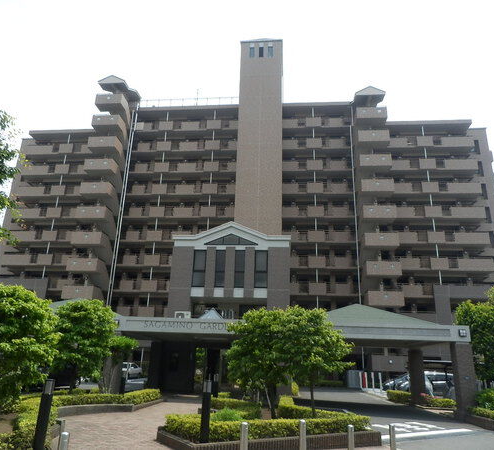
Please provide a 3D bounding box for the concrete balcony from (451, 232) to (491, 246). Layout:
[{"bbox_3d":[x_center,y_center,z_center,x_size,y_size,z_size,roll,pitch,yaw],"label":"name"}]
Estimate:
[{"bbox_3d":[23.372,1.596,43.602,3.381,1.198,1.300,0,-19,5],"label":"concrete balcony"}]

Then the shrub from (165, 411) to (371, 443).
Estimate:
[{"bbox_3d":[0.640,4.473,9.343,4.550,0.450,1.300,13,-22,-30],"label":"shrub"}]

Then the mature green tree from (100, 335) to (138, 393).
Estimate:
[{"bbox_3d":[-5.228,5.750,16.967,1.560,2.443,1.500,0,-19,6],"label":"mature green tree"}]

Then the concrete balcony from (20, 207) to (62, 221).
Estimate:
[{"bbox_3d":[-24.595,-1.096,49.821,5.850,1.300,1.400,0,-19,6],"label":"concrete balcony"}]

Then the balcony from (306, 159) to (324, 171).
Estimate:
[{"bbox_3d":[7.828,-6.573,47.927,1.800,1.310,1.200,0,-18,5],"label":"balcony"}]

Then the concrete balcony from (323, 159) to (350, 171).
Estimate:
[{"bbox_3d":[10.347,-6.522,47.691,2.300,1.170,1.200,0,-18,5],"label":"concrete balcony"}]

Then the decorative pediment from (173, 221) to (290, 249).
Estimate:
[{"bbox_3d":[-0.932,0.735,25.622,7.244,1.738,0.800,0,-18,6],"label":"decorative pediment"}]

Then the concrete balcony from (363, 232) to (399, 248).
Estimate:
[{"bbox_3d":[12.935,1.651,40.291,3.170,1.310,1.550,0,-19,6],"label":"concrete balcony"}]

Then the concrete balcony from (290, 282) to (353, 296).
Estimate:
[{"bbox_3d":[7.745,6.872,43.696,6.600,1.350,1.400,0,-19,6],"label":"concrete balcony"}]

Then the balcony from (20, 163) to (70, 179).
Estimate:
[{"bbox_3d":[-24.450,-6.427,50.966,6.200,1.300,1.300,0,-18,5],"label":"balcony"}]

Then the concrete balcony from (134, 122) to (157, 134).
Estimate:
[{"bbox_3d":[-12.657,-12.132,52.605,2.394,1.211,1.200,0,-18,6],"label":"concrete balcony"}]

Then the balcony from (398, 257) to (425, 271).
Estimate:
[{"bbox_3d":[17.021,4.251,43.545,2.700,1.320,1.400,0,-19,6],"label":"balcony"}]

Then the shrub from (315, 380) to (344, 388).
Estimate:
[{"bbox_3d":[7.056,13.555,35.602,2.360,0.550,0.700,0,-19,5],"label":"shrub"}]

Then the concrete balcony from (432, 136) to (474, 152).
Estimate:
[{"bbox_3d":[23.616,-9.129,47.462,3.770,1.300,1.300,0,-18,5],"label":"concrete balcony"}]

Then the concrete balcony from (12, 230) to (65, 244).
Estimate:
[{"bbox_3d":[-24.244,1.521,48.296,5.700,1.250,1.300,0,-18,5],"label":"concrete balcony"}]

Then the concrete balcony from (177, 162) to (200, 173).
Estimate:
[{"bbox_3d":[-6.966,-6.703,50.259,2.514,1.211,1.200,0,-18,6],"label":"concrete balcony"}]

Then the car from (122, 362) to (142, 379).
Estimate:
[{"bbox_3d":[-11.474,13.605,38.979,3.900,1.470,1.600,-9,-21,29],"label":"car"}]

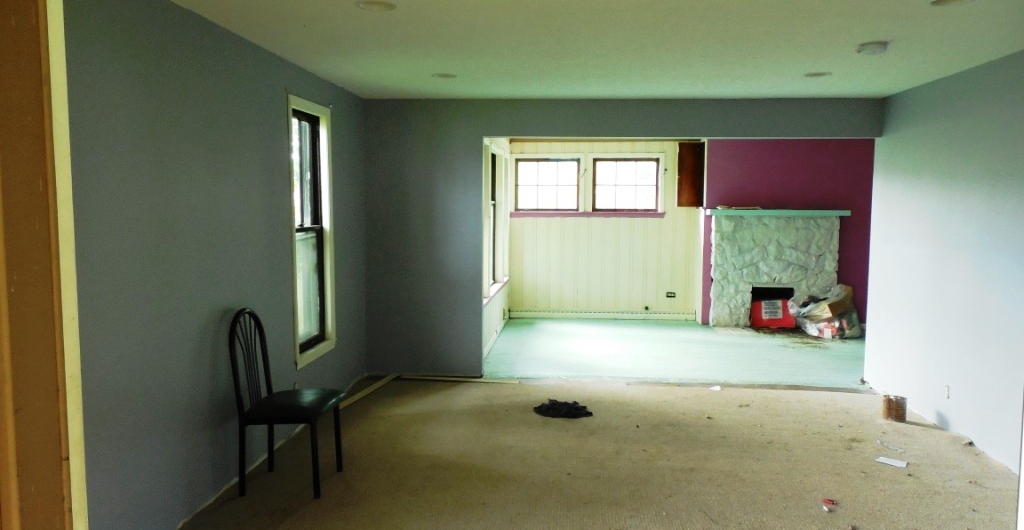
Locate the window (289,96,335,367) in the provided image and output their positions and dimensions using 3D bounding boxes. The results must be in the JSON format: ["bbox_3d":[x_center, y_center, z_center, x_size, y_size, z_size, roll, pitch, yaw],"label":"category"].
[{"bbox_3d":[-1.380,-0.241,5.164,0.087,1.778,0.869,1,5,3],"label":"window"}]

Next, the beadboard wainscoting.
[{"bbox_3d":[1.158,-0.439,9.431,2.402,2.307,0.055,1,5,3],"label":"beadboard wainscoting"}]

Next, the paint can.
[{"bbox_3d":[2.772,1.014,5.351,0.166,0.177,0.166,1,5,3],"label":"paint can"}]

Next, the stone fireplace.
[{"bbox_3d":[3.193,0.052,8.992,1.659,1.425,0.284,1,5,3],"label":"stone fireplace"}]

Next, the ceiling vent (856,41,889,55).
[{"bbox_3d":[1.967,-1.176,4.041,0.152,0.049,0.152,1,5,3],"label":"ceiling vent"}]

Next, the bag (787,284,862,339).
[{"bbox_3d":[3.618,0.510,8.619,0.806,0.585,0.537,1,5,3],"label":"bag"}]

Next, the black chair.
[{"bbox_3d":[-1.204,0.720,4.034,0.537,0.975,0.442,1,5,3],"label":"black chair"}]

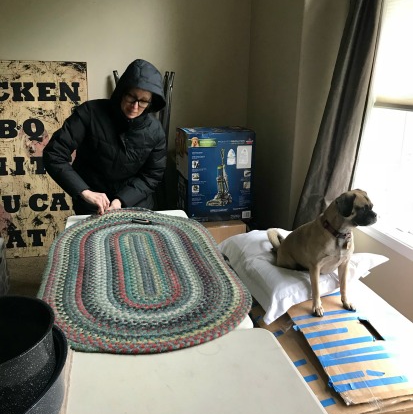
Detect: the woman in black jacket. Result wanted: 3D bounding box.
[{"bbox_3d":[-0.570,-0.036,2.468,0.620,1.490,0.520,-5,17,-21],"label":"woman in black jacket"}]

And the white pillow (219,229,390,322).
[{"bbox_3d":[0.380,0.218,1.784,0.570,0.150,0.540,-5,17,-22],"label":"white pillow"}]

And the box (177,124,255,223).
[{"bbox_3d":[0.056,-0.227,3.041,0.451,0.585,0.323,-4,16,-16],"label":"box"}]

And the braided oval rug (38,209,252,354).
[{"bbox_3d":[-0.264,0.187,1.784,0.700,0.035,1.310,-2,16,-11],"label":"braided oval rug"}]

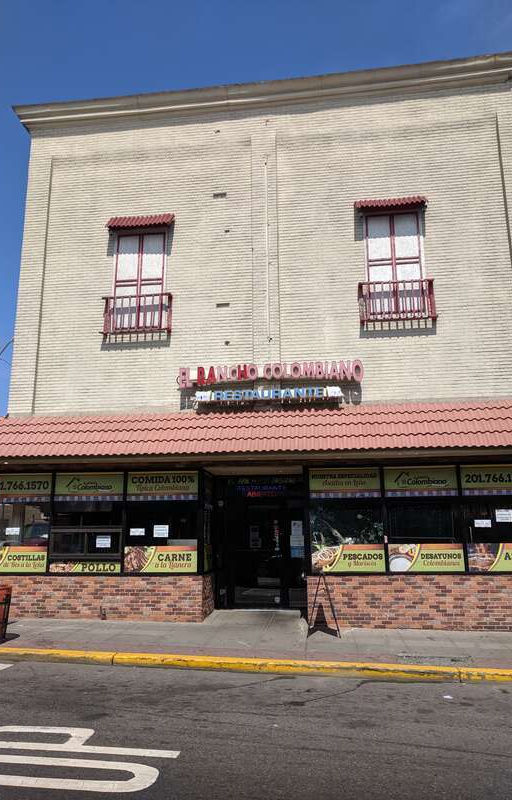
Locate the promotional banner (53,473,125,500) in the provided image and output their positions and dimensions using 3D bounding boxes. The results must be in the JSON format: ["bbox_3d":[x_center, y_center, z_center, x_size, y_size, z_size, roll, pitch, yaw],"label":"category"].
[{"bbox_3d":[-3.330,1.732,12.015,1.445,0.549,0.030,-2,-13,8],"label":"promotional banner"}]

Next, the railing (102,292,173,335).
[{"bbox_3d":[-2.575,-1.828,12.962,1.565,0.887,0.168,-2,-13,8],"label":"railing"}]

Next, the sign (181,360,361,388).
[{"bbox_3d":[0.283,-0.497,12.240,3.795,0.456,0.158,-2,-13,8],"label":"sign"}]

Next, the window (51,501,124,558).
[{"bbox_3d":[-3.356,2.523,11.831,1.485,1.084,0.079,-2,-13,8],"label":"window"}]

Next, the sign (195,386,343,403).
[{"bbox_3d":[0.249,-0.085,12.129,2.971,0.221,0.178,-2,-13,8],"label":"sign"}]

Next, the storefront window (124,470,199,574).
[{"bbox_3d":[-1.825,2.351,11.651,1.450,1.975,0.079,-2,-13,8],"label":"storefront window"}]

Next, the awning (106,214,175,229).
[{"bbox_3d":[-2.569,-4.010,13.427,1.520,0.337,0.238,-2,-13,8],"label":"awning"}]

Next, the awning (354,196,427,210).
[{"bbox_3d":[2.840,-4.187,12.691,1.500,0.297,0.238,-2,-13,8],"label":"awning"}]

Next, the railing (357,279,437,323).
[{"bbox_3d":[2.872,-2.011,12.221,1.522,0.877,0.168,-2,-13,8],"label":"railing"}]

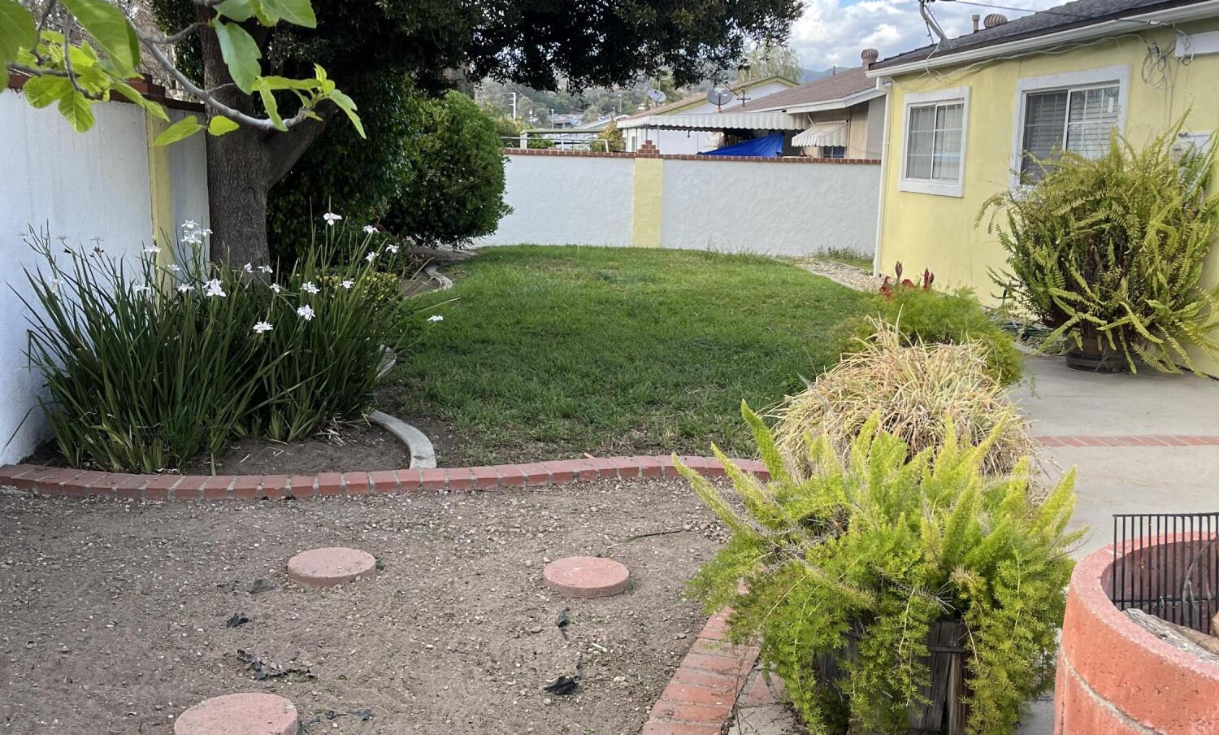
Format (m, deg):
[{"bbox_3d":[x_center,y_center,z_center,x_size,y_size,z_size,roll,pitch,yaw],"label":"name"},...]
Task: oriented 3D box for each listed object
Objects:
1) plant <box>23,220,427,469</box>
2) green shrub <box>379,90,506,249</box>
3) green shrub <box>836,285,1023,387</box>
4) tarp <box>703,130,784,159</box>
[{"bbox_3d":[-1.860,-0.205,5.950,1.750,1.000,1.400,1,10,-5],"label":"plant"},{"bbox_3d":[-2.101,-2.507,15.600,1.650,2.000,1.600,1,10,-5],"label":"green shrub"},{"bbox_3d":[1.700,-0.020,6.500,0.920,0.720,0.900,1,10,-5],"label":"green shrub"},{"bbox_3d":[2.524,-4.127,23.000,1.500,0.750,1.200,1,10,-5],"label":"tarp"}]

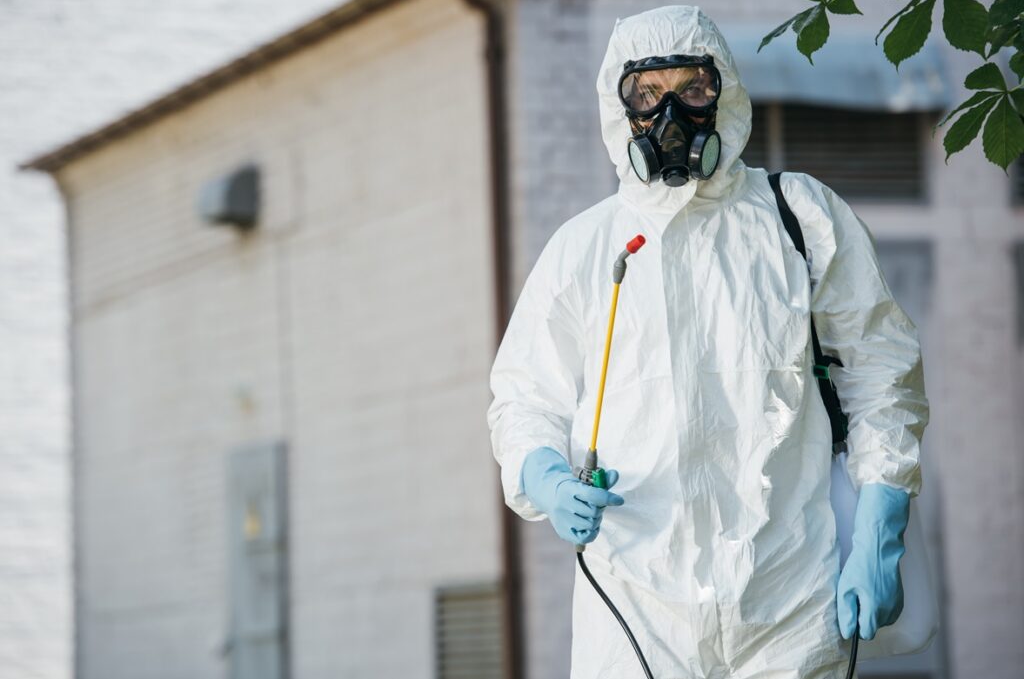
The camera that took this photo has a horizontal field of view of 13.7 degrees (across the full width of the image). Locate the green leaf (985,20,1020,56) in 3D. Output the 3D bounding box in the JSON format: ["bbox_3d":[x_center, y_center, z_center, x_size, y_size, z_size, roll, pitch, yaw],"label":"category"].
[{"bbox_3d":[0.749,-0.458,6.500,0.018,0.072,0.040,33,-14,50],"label":"green leaf"}]

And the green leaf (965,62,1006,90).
[{"bbox_3d":[0.721,-0.399,6.500,0.068,0.053,0.018,35,-2,42],"label":"green leaf"}]

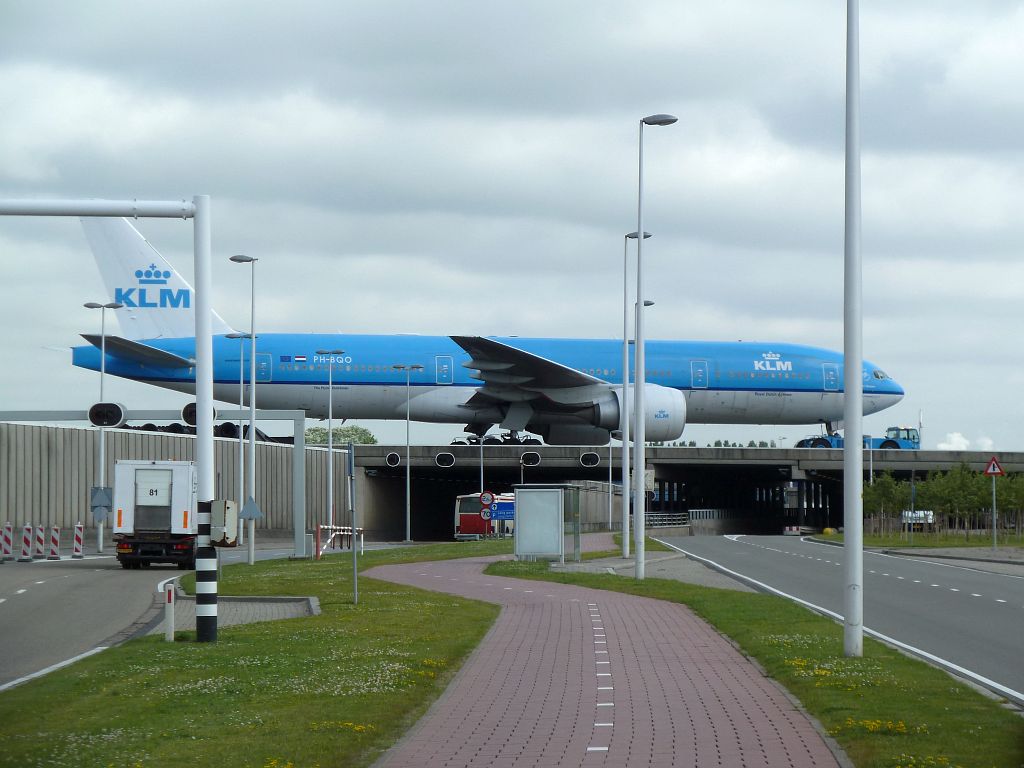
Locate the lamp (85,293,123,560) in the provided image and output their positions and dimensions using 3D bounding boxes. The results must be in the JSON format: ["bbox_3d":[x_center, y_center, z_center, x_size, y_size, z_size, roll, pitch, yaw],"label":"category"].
[{"bbox_3d":[-16.652,1.795,154.500,1.599,10.160,0.350,0,-2,9],"label":"lamp"}]

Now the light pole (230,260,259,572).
[{"bbox_3d":[-8.738,0.869,123.500,0.933,10.101,0.350,0,-2,7],"label":"light pole"}]

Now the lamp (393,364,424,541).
[{"bbox_3d":[-5.950,3.993,218.000,1.744,10.173,0.350,0,-2,9],"label":"lamp"}]

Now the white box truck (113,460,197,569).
[{"bbox_3d":[-11.293,4.257,123.498,2.500,3.424,8.000,0,-2,0],"label":"white box truck"}]

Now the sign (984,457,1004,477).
[{"bbox_3d":[21.421,3.674,168.000,0.900,0.830,0.060,0,-2,2],"label":"sign"}]

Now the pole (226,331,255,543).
[{"bbox_3d":[-12.904,2.665,181.000,1.563,10.062,0.350,0,-2,9],"label":"pole"}]

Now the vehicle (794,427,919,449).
[{"bbox_3d":[25.967,4.403,285.000,8.800,2.300,3.900,0,-2,-13],"label":"vehicle"}]

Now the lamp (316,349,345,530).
[{"bbox_3d":[-9.480,3.294,198.000,1.475,10.092,0.350,0,-2,9],"label":"lamp"}]

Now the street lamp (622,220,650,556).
[{"bbox_3d":[4.699,0.421,141.000,1.117,12.124,0.350,0,-2,2],"label":"street lamp"}]

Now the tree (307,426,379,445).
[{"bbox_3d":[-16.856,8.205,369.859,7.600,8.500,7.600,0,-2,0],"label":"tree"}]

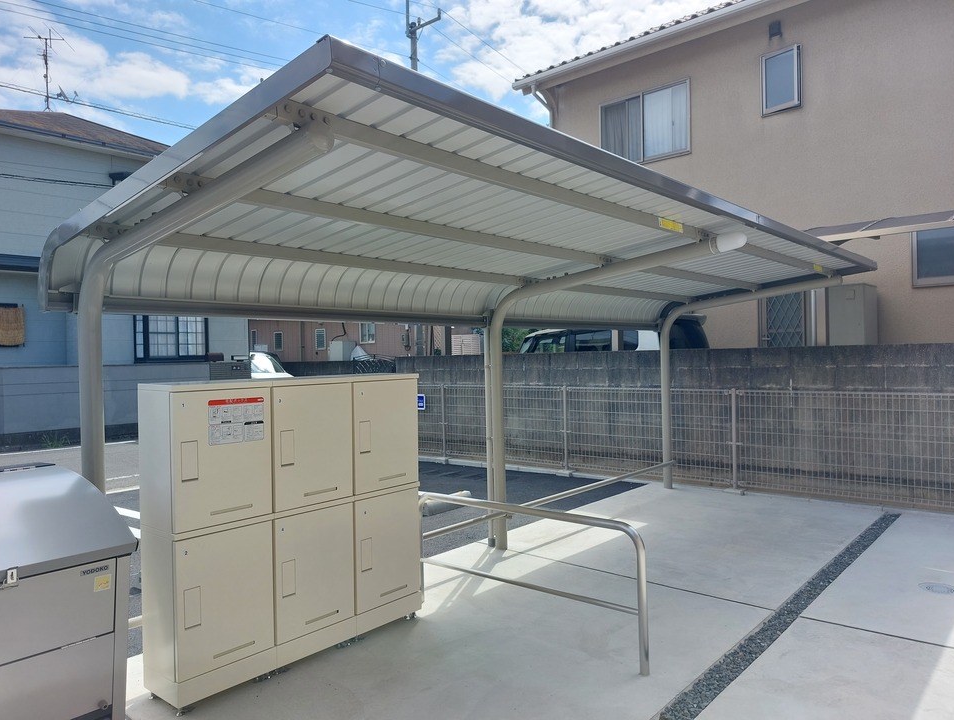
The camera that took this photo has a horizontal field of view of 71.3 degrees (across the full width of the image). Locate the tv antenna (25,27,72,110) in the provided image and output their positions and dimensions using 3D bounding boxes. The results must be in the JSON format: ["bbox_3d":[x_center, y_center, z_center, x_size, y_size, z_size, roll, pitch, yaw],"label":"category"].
[{"bbox_3d":[-10.555,-7.090,16.300,0.920,1.960,1.160,-1,0,-12],"label":"tv antenna"}]

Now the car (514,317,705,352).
[{"bbox_3d":[1.847,0.300,10.691,3.500,1.770,1.520,-1,0,43],"label":"car"}]

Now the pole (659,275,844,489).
[{"bbox_3d":[2.473,0.282,6.127,1.654,1.970,0.083,-1,0,42],"label":"pole"}]

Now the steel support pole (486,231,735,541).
[{"bbox_3d":[0.759,0.317,4.144,1.746,1.970,0.083,-1,0,42],"label":"steel support pole"}]

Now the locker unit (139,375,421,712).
[{"bbox_3d":[-0.813,0.711,3.040,0.288,1.246,1.260,-1,0,41],"label":"locker unit"}]

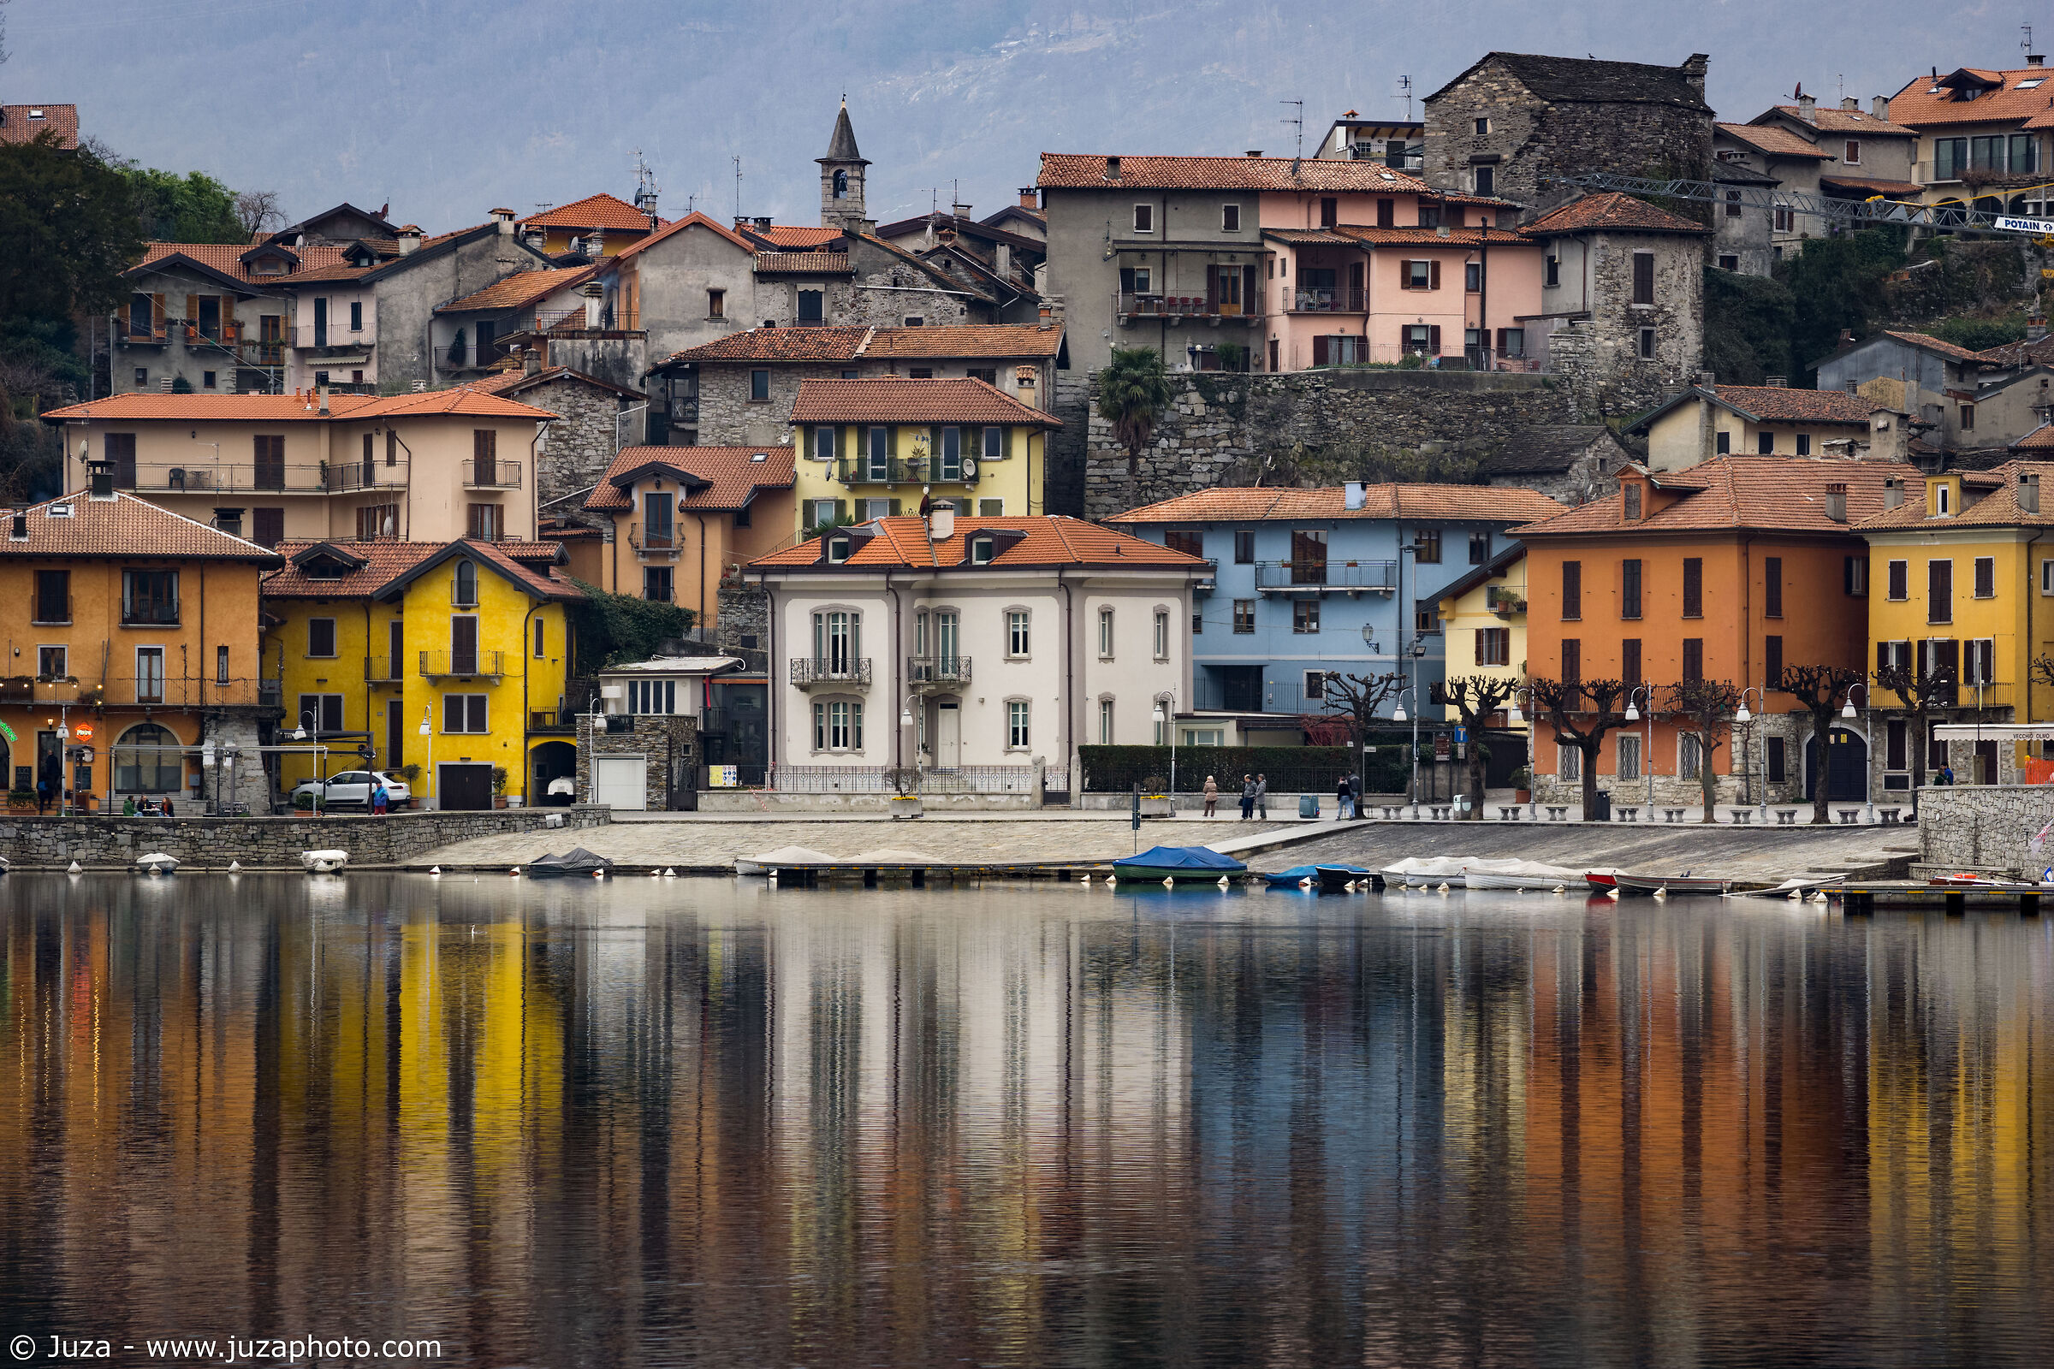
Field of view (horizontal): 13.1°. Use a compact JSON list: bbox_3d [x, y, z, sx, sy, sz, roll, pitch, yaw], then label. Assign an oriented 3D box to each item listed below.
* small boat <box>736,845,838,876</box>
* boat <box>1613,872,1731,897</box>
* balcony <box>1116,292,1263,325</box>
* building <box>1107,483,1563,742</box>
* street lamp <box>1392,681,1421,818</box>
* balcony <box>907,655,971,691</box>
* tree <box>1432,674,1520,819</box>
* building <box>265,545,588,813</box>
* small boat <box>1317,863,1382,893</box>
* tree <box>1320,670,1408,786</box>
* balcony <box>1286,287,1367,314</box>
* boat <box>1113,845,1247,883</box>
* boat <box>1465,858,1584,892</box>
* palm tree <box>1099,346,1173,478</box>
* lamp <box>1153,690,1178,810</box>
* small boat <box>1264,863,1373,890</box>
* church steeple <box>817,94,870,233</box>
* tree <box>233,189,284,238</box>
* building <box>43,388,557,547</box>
[{"bbox_3d":[-9.178,6.771,345.000,4.200,1.150,1.650,0,0,-5],"label":"small boat"},{"bbox_3d":[21.030,6.552,292.000,3.950,0.700,1.400,0,-1,-20],"label":"boat"},{"bbox_3d":[7.400,-17.251,411.000,6.800,1.500,1.250,0,-1,-14],"label":"balcony"},{"bbox_3d":[12.965,-3.016,374.000,19.600,10.600,10.000,0,0,6],"label":"building"},{"bbox_3d":[13.927,2.510,328.000,1.000,4.900,0.500,0,0,-6],"label":"street lamp"},{"bbox_3d":[-3.415,-0.424,353.000,2.200,1.300,1.050,0,-1,26],"label":"balcony"},{"bbox_3d":[16.565,2.309,332.000,3.200,5.450,3.100,0,0,0],"label":"tree"},{"bbox_3d":[-25.023,-0.497,370.000,11.800,11.100,9.300,0,0,13],"label":"building"},{"bbox_3d":[11.010,6.587,305.000,1.400,0.780,3.200,0,-1,38],"label":"small boat"},{"bbox_3d":[12.528,2.238,333.000,3.300,5.500,3.200,0,0,0],"label":"tree"},{"bbox_3d":[13.432,-17.234,402.000,3.600,1.250,1.400,0,0,-6],"label":"balcony"},{"bbox_3d":[5.612,6.584,328.000,5.000,1.400,1.800,0,0,-26],"label":"boat"},{"bbox_3d":[17.383,6.704,313.000,4.500,1.100,1.650,0,0,22],"label":"boat"},{"bbox_3d":[4.692,-11.752,388.000,3.200,5.900,3.200,0,0,0],"label":"palm tree"},{"bbox_3d":[5.346,2.609,345.000,1.050,4.950,0.470,0,0,-28],"label":"lamp"},{"bbox_3d":[10.247,6.700,316.000,3.900,0.740,1.500,0,-1,-20],"label":"small boat"},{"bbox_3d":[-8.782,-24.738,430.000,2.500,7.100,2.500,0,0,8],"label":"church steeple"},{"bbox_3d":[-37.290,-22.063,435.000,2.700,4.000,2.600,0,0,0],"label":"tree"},{"bbox_3d":[-31.489,-8.484,388.000,22.300,8.500,12.500,0,0,-15],"label":"building"}]

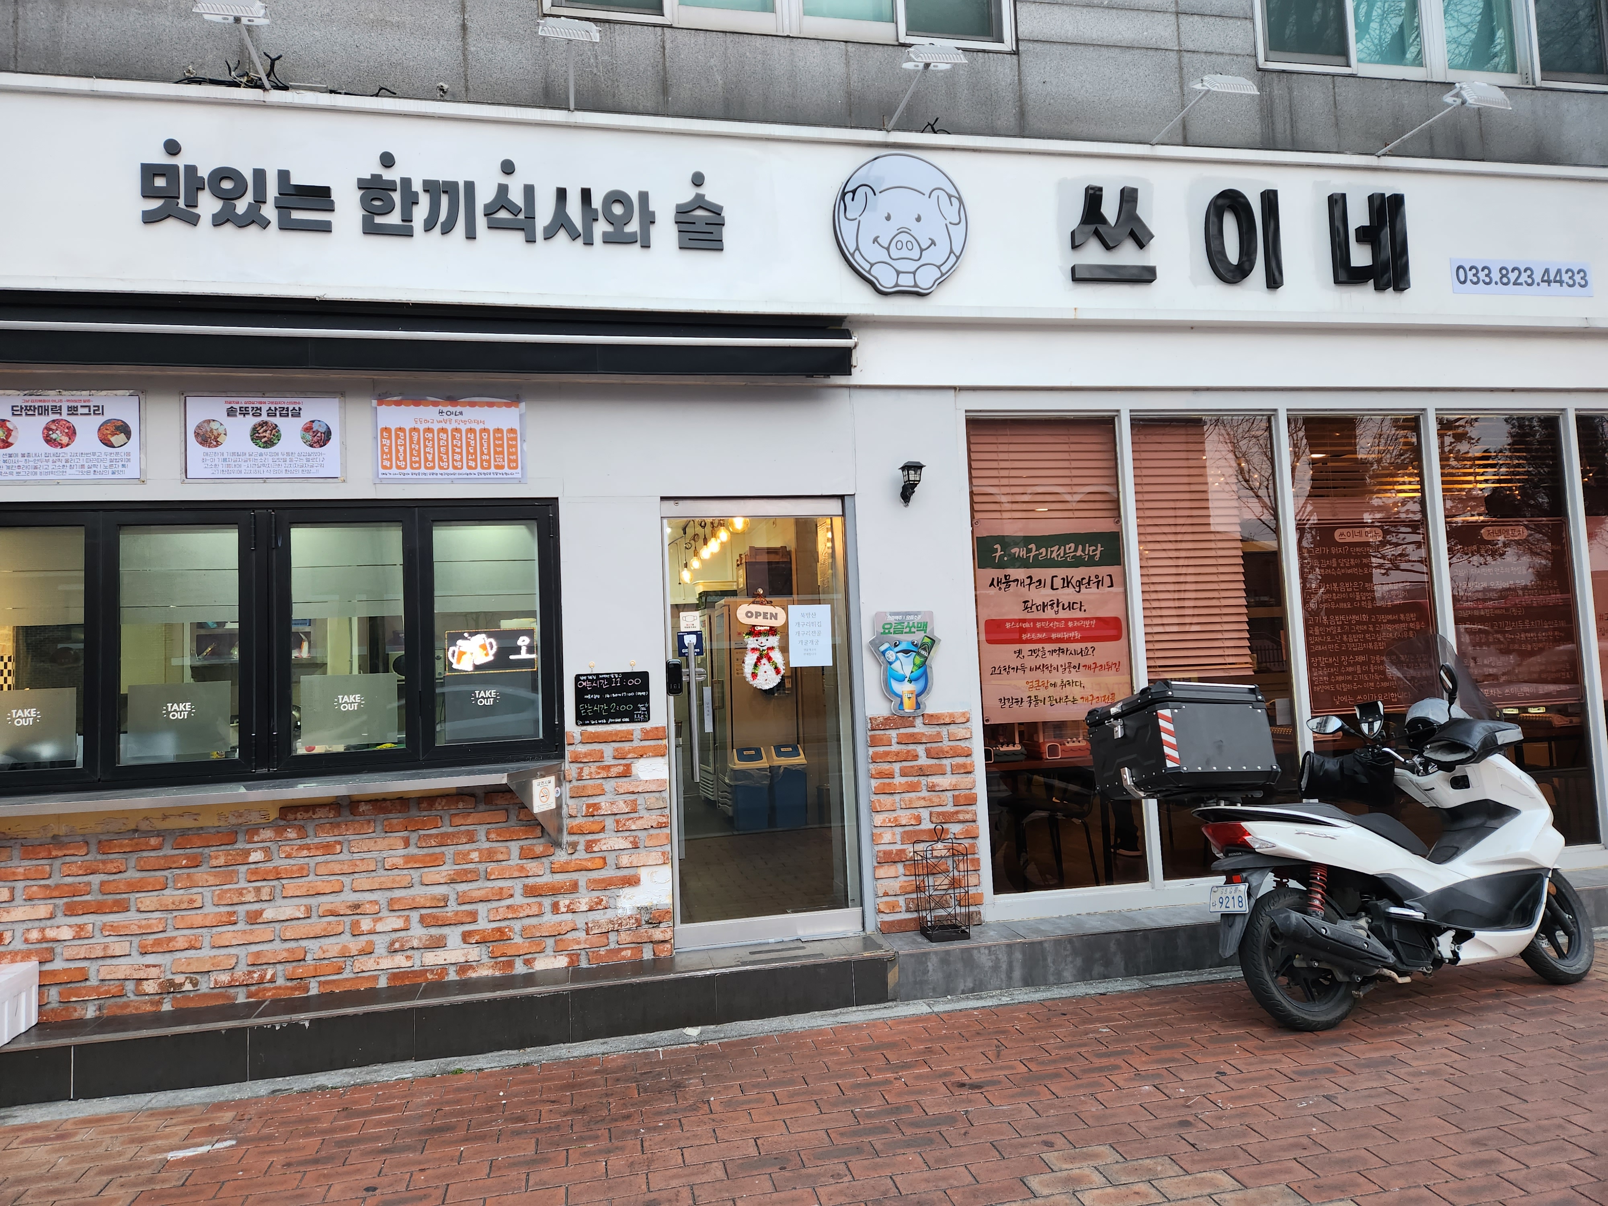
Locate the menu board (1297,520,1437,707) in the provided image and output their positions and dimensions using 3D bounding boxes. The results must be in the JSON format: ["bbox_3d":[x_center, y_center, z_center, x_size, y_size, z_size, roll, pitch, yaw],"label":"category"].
[{"bbox_3d":[3.040,0.063,5.748,0.790,1.032,0.020,-2,-4,-11],"label":"menu board"}]

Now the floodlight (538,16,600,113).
[{"bbox_3d":[-0.970,-2.211,4.474,0.235,0.145,0.610,-2,-4,-12],"label":"floodlight"}]

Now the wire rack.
[{"bbox_3d":[0.662,1.300,5.003,0.180,0.510,0.180,-2,-4,-12],"label":"wire rack"}]

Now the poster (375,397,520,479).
[{"bbox_3d":[-1.591,-0.731,4.785,0.635,0.360,0.020,-2,-4,-12],"label":"poster"}]

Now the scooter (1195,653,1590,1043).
[{"bbox_3d":[2.491,0.908,4.398,1.950,1.450,0.780,-1,-5,-18],"label":"scooter"}]

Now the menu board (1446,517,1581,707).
[{"bbox_3d":[3.939,0.044,5.925,0.790,1.036,0.020,-2,-4,-11],"label":"menu board"}]

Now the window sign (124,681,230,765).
[{"bbox_3d":[-2.630,0.493,4.509,0.392,0.301,0.010,-2,-4,-12],"label":"window sign"}]

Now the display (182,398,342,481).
[{"bbox_3d":[-2.338,-0.711,4.622,0.630,0.360,0.020,-2,-4,-12],"label":"display"}]

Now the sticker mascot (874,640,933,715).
[{"bbox_3d":[0.483,0.352,5.136,0.270,0.365,0.025,-2,-4,-12],"label":"sticker mascot"}]

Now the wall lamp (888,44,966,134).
[{"bbox_3d":[0.471,-2.263,4.783,0.245,0.145,0.630,-2,-4,-12],"label":"wall lamp"}]

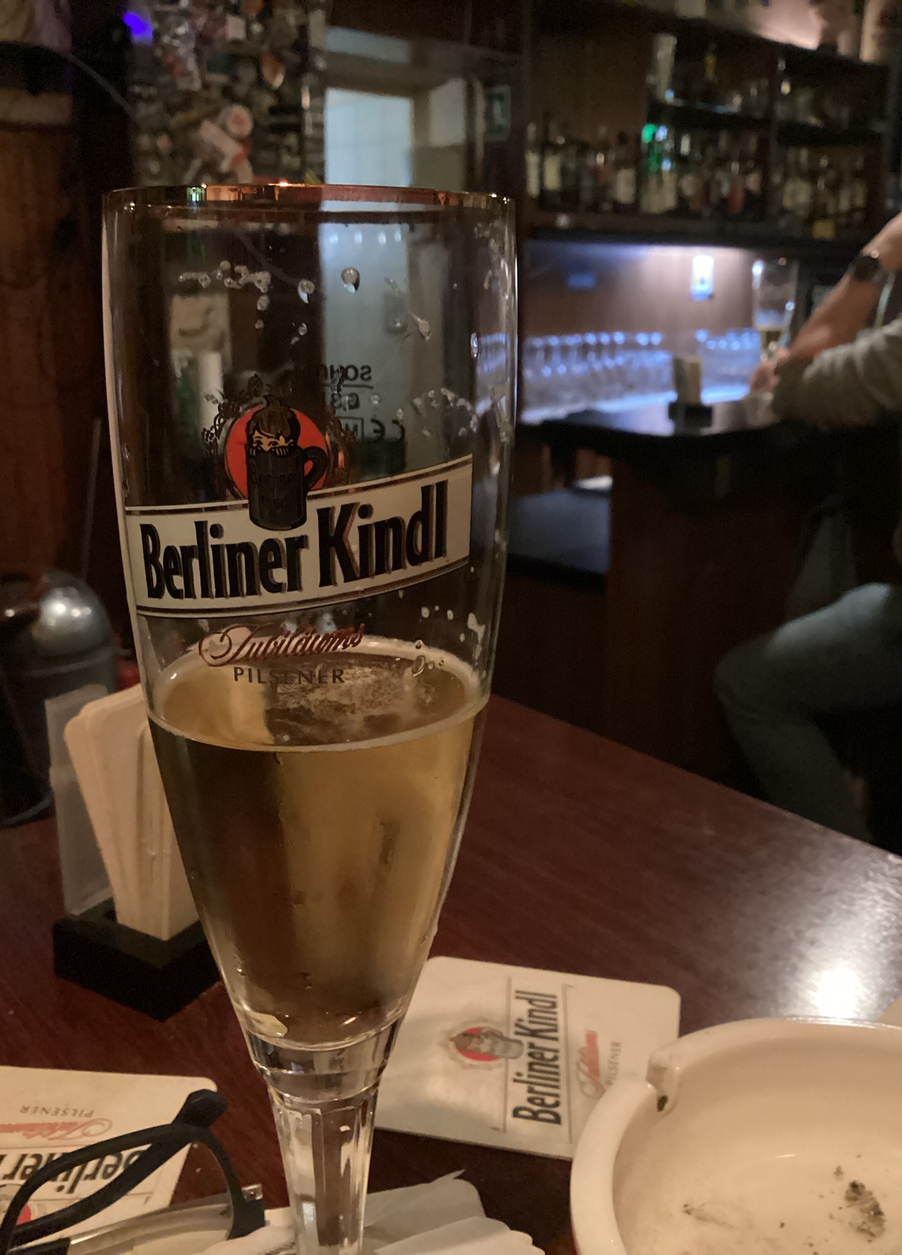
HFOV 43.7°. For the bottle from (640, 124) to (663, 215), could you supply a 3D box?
[{"bbox_3d":[0.736,-1.680,4.124,0.076,0.301,0.076,1,17,0],"label":"bottle"}]

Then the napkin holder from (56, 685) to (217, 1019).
[{"bbox_3d":[-0.095,0.067,0.431,0.055,0.105,0.112,10,19,28],"label":"napkin holder"}]

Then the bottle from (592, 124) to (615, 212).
[{"bbox_3d":[0.547,-1.646,4.032,0.075,0.288,0.075,1,17,0],"label":"bottle"}]

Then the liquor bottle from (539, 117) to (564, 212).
[{"bbox_3d":[0.351,-1.614,3.925,0.080,0.302,0.080,1,17,0],"label":"liquor bottle"}]

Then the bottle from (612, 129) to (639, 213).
[{"bbox_3d":[0.631,-1.650,4.075,0.083,0.278,0.083,1,17,0],"label":"bottle"}]

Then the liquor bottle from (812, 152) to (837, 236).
[{"bbox_3d":[1.479,-1.706,4.445,0.080,0.312,0.080,1,17,0],"label":"liquor bottle"}]

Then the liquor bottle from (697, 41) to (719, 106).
[{"bbox_3d":[0.976,-2.088,4.269,0.075,0.240,0.075,1,17,0],"label":"liquor bottle"}]

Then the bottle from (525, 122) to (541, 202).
[{"bbox_3d":[0.285,-1.614,3.910,0.068,0.260,0.068,1,17,0],"label":"bottle"}]

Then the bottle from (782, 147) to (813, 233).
[{"bbox_3d":[1.352,-1.702,4.384,0.088,0.307,0.088,1,17,0],"label":"bottle"}]

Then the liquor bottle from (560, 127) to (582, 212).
[{"bbox_3d":[0.424,-1.616,3.971,0.067,0.274,0.067,1,17,0],"label":"liquor bottle"}]

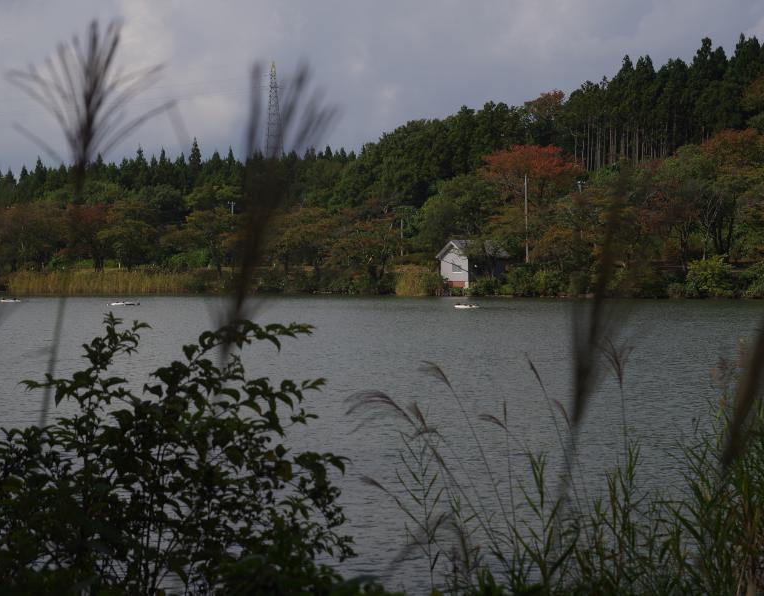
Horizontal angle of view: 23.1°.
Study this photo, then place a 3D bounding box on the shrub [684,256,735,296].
[{"bbox_3d":[31.955,-2.043,182.000,5.000,3.900,4.200,-1,1,10],"label":"shrub"}]

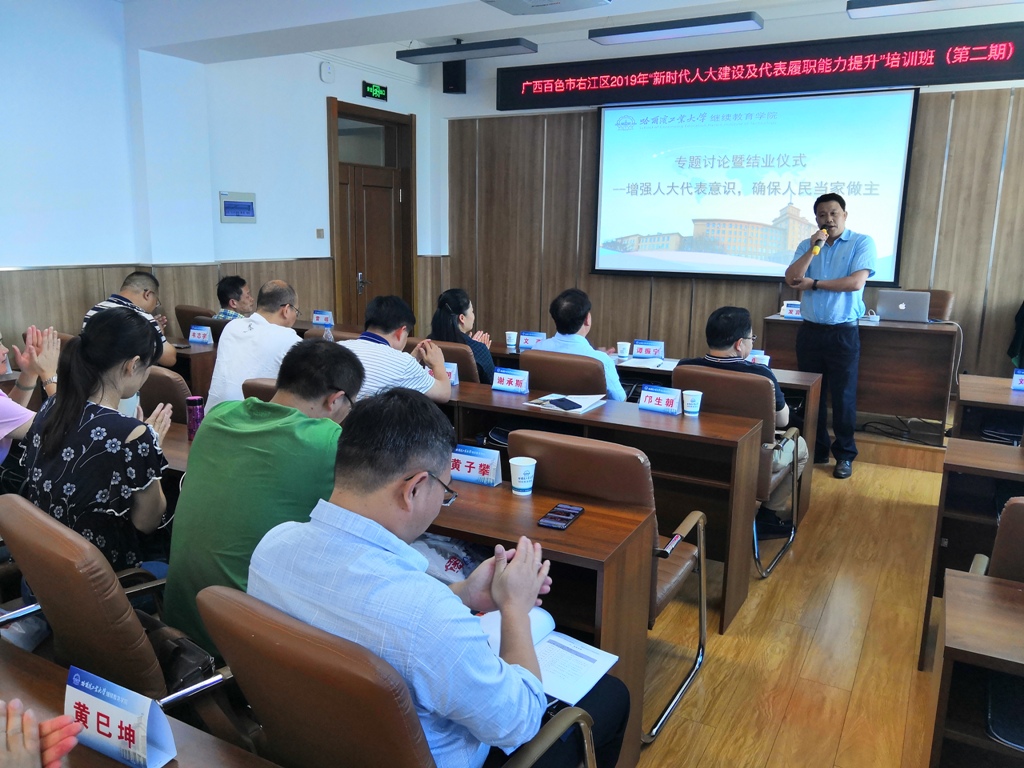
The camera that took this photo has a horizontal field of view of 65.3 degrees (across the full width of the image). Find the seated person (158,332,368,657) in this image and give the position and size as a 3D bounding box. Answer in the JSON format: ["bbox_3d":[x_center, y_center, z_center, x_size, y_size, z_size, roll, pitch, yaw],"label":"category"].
[{"bbox_3d":[-0.558,0.488,2.022,0.520,1.240,0.740,10,14,38],"label":"seated person"}]

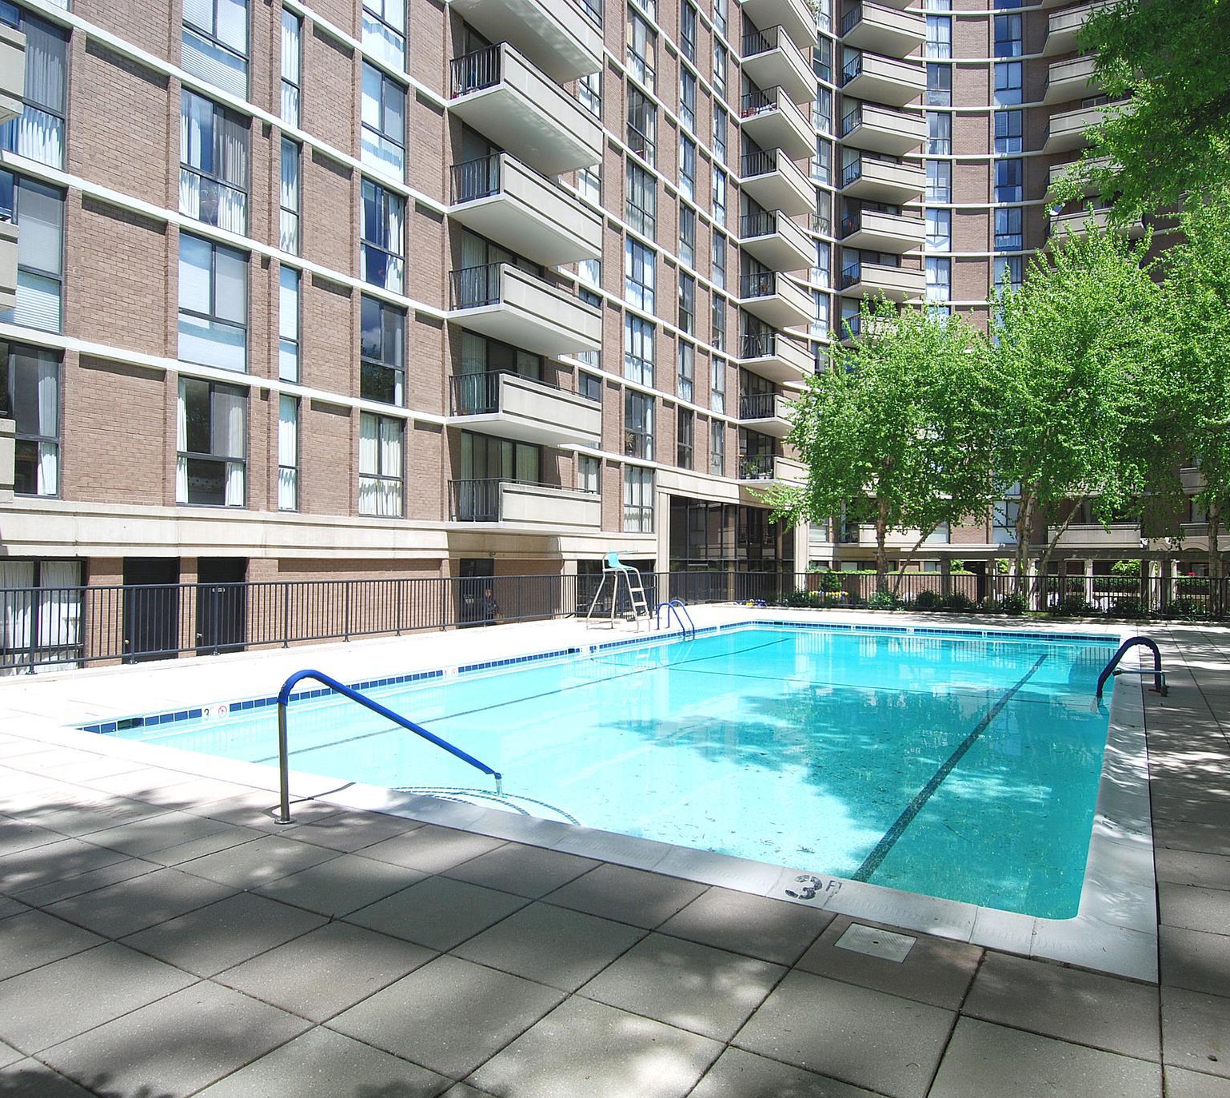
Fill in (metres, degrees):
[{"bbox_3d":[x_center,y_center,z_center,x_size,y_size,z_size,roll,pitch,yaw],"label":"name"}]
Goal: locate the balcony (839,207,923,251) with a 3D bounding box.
[{"bbox_3d":[14.250,-16.808,43.470,4.150,1.220,1.750,1,-1,-20],"label":"balcony"}]

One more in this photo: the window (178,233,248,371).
[{"bbox_3d":[-7.673,-4.649,15.717,0.150,2.421,1.458,0,-1,32],"label":"window"}]

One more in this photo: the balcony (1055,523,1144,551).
[{"bbox_3d":[24.595,-0.629,42.105,4.087,1.220,1.779,0,-1,20],"label":"balcony"}]

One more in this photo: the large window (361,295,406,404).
[{"bbox_3d":[-5.320,-4.530,18.865,0.120,2.360,1.380,-1,-1,32],"label":"large window"}]

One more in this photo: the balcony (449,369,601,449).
[{"bbox_3d":[-2.320,-3.735,22.374,1.750,1.220,4.450,0,-1,32],"label":"balcony"}]

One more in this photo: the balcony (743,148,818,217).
[{"bbox_3d":[7.444,-16.364,36.956,1.800,1.100,4.500,-1,-1,33],"label":"balcony"}]

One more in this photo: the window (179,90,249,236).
[{"bbox_3d":[-7.516,-7.252,15.456,0.120,2.360,1.360,-1,-1,33],"label":"window"}]

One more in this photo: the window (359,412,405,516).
[{"bbox_3d":[-5.471,-1.925,19.210,0.150,2.380,1.348,0,-1,32],"label":"window"}]

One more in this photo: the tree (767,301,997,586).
[{"bbox_3d":[9.009,-3.112,27.700,7.000,10.430,6.800,-1,-1,32],"label":"tree"}]

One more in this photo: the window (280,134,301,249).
[{"bbox_3d":[-6.692,-7.182,16.837,0.150,2.250,0.550,-1,-1,32],"label":"window"}]

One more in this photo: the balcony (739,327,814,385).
[{"bbox_3d":[7.444,-8.456,36.798,1.800,1.100,4.500,-1,-1,33],"label":"balcony"}]

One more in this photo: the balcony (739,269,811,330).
[{"bbox_3d":[7.495,-11.302,37.406,1.779,1.050,4.400,-1,-1,33],"label":"balcony"}]

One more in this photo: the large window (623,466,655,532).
[{"bbox_3d":[0.806,-1.771,29.186,0.150,2.394,2.327,0,-1,32],"label":"large window"}]

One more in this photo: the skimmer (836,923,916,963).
[{"bbox_3d":[1.084,1.641,3.411,0.265,0.030,0.265,-1,-1,32],"label":"skimmer"}]

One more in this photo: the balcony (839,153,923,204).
[{"bbox_3d":[14.016,-19.139,42.781,4.128,1.050,1.779,0,-1,-22],"label":"balcony"}]

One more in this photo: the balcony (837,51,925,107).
[{"bbox_3d":[14.021,-24.423,42.864,4.128,1.050,1.779,0,-1,-22],"label":"balcony"}]

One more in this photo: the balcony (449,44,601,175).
[{"bbox_3d":[-2.280,-11.553,22.023,1.779,1.050,4.399,-1,-1,32],"label":"balcony"}]

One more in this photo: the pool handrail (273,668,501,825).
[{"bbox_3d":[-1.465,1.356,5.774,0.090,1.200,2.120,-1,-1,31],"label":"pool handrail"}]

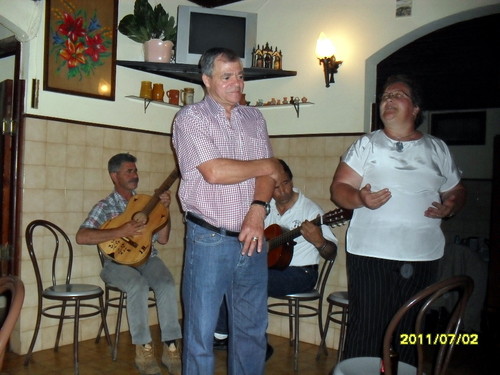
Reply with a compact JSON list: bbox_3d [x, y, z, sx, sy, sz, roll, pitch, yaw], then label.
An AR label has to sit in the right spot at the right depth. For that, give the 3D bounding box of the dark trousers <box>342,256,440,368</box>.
[{"bbox_3d":[0.616,0.686,2.242,0.420,0.900,0.320,2,1,12],"label":"dark trousers"}]

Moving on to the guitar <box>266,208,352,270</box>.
[{"bbox_3d":[0.280,0.324,3.234,0.110,0.370,0.990,9,-29,-36],"label":"guitar"}]

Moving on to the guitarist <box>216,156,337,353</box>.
[{"bbox_3d":[0.136,0.474,3.343,0.687,1.323,0.707,3,1,45],"label":"guitarist"}]

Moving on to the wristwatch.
[{"bbox_3d":[0.043,0.086,2.080,0.075,0.055,0.058,2,-1,24],"label":"wristwatch"}]

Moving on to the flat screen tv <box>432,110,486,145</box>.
[{"bbox_3d":[3.057,-0.867,7.400,0.780,0.490,0.100,2,-1,36],"label":"flat screen tv"}]

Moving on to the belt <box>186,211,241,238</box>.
[{"bbox_3d":[-0.104,0.154,2.200,0.370,0.110,0.280,2,-1,-30],"label":"belt"}]

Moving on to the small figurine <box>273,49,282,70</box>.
[{"bbox_3d":[0.209,-0.973,3.838,0.076,0.172,0.056,2,1,9],"label":"small figurine"}]

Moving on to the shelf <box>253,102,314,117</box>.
[{"bbox_3d":[0.043,-0.577,3.953,1.020,0.110,0.100,2,-1,40],"label":"shelf"}]

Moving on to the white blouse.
[{"bbox_3d":[0.681,0.028,2.300,0.510,0.565,0.310,2,0,17],"label":"white blouse"}]

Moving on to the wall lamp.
[{"bbox_3d":[0.555,-0.875,3.476,0.135,0.350,0.200,2,-1,40],"label":"wall lamp"}]

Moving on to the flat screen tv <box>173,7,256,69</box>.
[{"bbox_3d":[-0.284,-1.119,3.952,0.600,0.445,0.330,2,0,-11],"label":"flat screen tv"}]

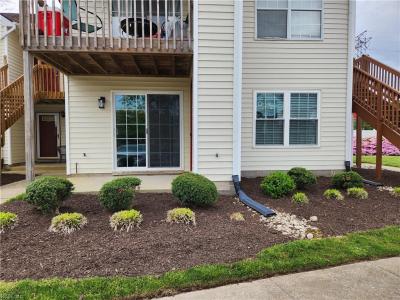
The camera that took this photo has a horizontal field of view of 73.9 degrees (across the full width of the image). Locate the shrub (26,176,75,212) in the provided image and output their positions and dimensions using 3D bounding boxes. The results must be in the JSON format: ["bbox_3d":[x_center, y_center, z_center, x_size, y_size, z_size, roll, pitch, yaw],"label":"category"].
[{"bbox_3d":[-2.350,0.699,4.150,0.720,0.540,0.690,0,3,-2],"label":"shrub"}]

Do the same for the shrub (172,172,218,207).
[{"bbox_3d":[-0.075,0.665,4.450,0.760,0.540,0.720,0,3,-2],"label":"shrub"}]

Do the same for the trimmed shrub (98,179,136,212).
[{"bbox_3d":[-1.311,0.720,4.250,0.600,0.530,0.580,0,3,-2],"label":"trimmed shrub"}]

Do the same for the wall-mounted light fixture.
[{"bbox_3d":[-2.392,-1.154,6.500,0.150,0.290,0.170,0,3,-2],"label":"wall-mounted light fixture"}]

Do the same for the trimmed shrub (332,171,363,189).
[{"bbox_3d":[3.163,0.633,5.700,0.600,0.410,0.580,0,3,-2],"label":"trimmed shrub"}]

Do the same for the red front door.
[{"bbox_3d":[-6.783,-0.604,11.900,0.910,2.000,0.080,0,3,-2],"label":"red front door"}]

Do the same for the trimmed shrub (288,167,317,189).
[{"bbox_3d":[2.226,0.607,5.800,0.600,0.460,0.580,0,3,-2],"label":"trimmed shrub"}]

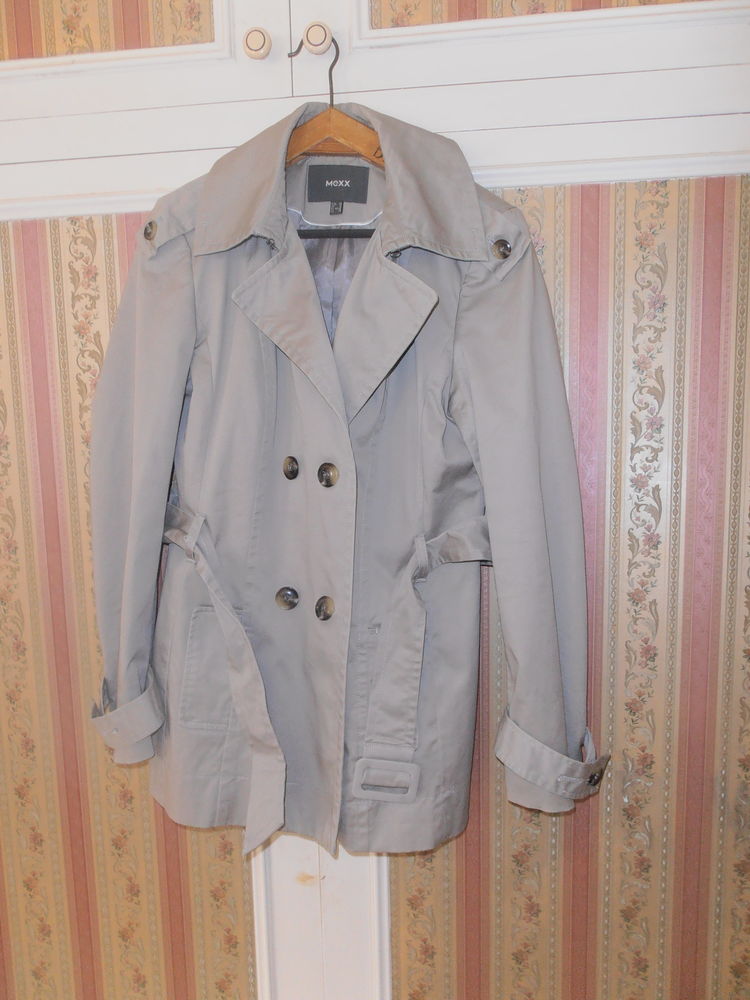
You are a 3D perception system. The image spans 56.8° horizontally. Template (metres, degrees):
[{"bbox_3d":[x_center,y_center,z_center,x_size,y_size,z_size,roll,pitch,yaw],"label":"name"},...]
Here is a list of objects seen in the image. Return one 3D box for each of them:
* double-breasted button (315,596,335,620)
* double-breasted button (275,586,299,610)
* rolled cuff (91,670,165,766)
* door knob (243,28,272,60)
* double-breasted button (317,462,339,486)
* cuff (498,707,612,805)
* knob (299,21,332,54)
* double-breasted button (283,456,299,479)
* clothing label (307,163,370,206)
[{"bbox_3d":[-0.053,0.116,0.742,0.025,0.025,0.006,2,7,26],"label":"double-breasted button"},{"bbox_3d":[-0.098,0.110,0.773,0.025,0.025,0.006,-1,7,3],"label":"double-breasted button"},{"bbox_3d":[-0.304,0.268,0.853,0.080,0.103,0.070,0,7,7],"label":"rolled cuff"},{"bbox_3d":[-0.130,-0.508,0.772,0.032,0.032,0.028,0,7,7],"label":"door knob"},{"bbox_3d":[-0.049,-0.026,0.728,0.025,0.025,0.006,1,7,20],"label":"double-breasted button"},{"bbox_3d":[0.204,0.296,0.796,0.123,0.104,0.068,0,7,7],"label":"cuff"},{"bbox_3d":[-0.063,-0.508,0.764,0.032,0.032,0.028,0,7,7],"label":"knob"},{"bbox_3d":[-0.091,-0.034,0.752,0.025,0.025,0.006,3,8,34],"label":"double-breasted button"},{"bbox_3d":[-0.041,-0.352,0.774,0.066,0.041,0.004,5,7,6],"label":"clothing label"}]

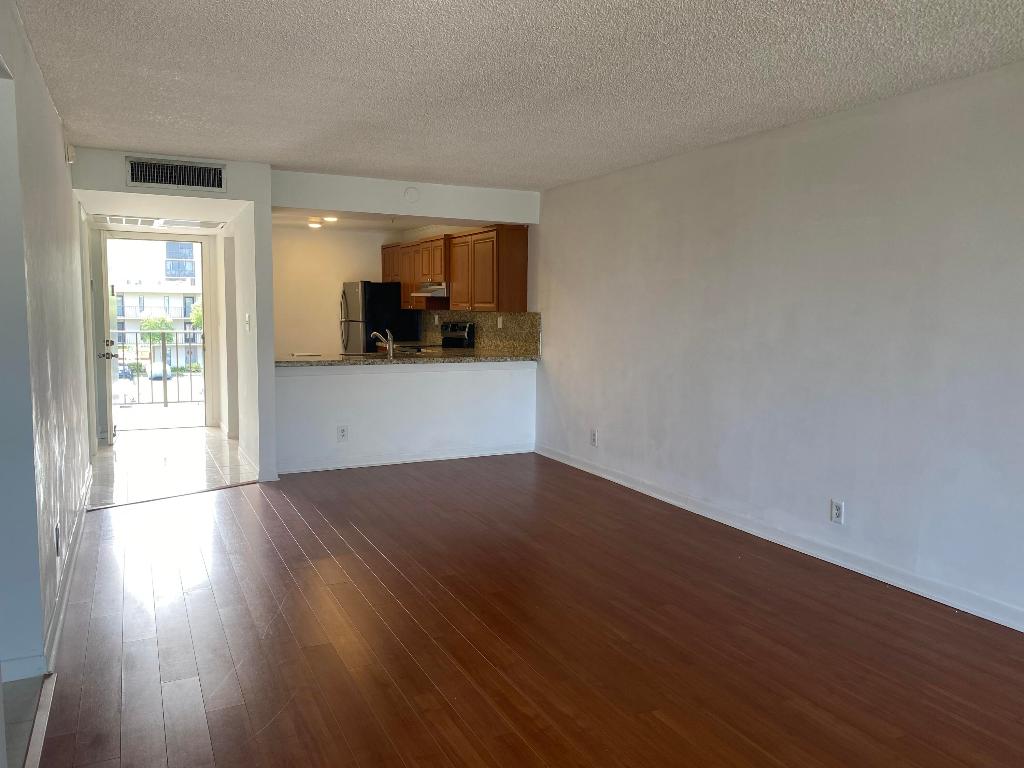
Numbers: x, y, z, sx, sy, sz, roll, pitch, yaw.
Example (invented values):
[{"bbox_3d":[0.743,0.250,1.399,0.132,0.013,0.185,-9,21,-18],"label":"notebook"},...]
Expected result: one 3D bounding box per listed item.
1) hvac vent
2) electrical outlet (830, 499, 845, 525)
[{"bbox_3d":[-2.397,-1.496,5.516,0.655,0.199,0.020,-2,6,-26],"label":"hvac vent"},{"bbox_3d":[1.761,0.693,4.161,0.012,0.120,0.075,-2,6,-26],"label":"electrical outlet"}]

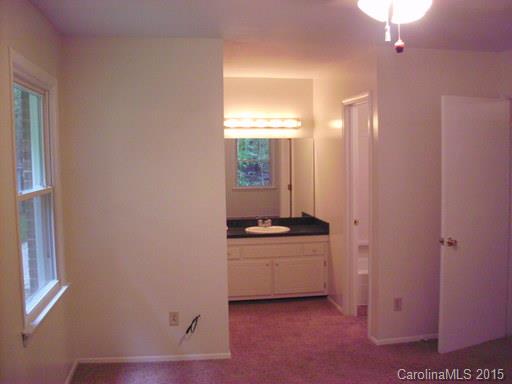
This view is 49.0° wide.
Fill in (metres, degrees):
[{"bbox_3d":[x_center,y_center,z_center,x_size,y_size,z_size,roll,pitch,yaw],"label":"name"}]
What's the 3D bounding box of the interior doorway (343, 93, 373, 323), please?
[{"bbox_3d":[0.945,0.185,5.010,0.130,2.060,0.780,-1,4,-9],"label":"interior doorway"}]

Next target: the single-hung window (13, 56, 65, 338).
[{"bbox_3d":[-1.257,-0.018,3.255,0.120,1.395,1.055,-1,4,-9],"label":"single-hung window"}]

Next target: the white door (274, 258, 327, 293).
[{"bbox_3d":[0.454,0.877,5.881,0.560,0.390,0.022,-1,4,-9],"label":"white door"}]

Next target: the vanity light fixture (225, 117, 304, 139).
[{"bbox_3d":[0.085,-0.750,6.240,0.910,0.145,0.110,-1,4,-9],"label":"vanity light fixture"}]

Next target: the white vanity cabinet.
[{"bbox_3d":[0.144,0.788,6.119,1.180,0.716,0.565,-1,4,-9],"label":"white vanity cabinet"}]

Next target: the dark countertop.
[{"bbox_3d":[0.141,0.385,6.082,1.190,0.140,0.585,-1,4,-9],"label":"dark countertop"}]

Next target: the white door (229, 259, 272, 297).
[{"bbox_3d":[-0.092,0.890,5.798,0.540,0.390,0.022,-1,4,-9],"label":"white door"}]

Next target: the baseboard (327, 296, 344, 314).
[{"bbox_3d":[0.797,1.125,5.699,0.018,0.065,0.520,-1,4,-9],"label":"baseboard"}]

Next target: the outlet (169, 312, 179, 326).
[{"bbox_3d":[-0.612,0.955,4.201,0.072,0.116,0.012,-1,4,-9],"label":"outlet"}]

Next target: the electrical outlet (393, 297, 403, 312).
[{"bbox_3d":[1.146,0.912,4.530,0.072,0.116,0.012,-1,4,-9],"label":"electrical outlet"}]

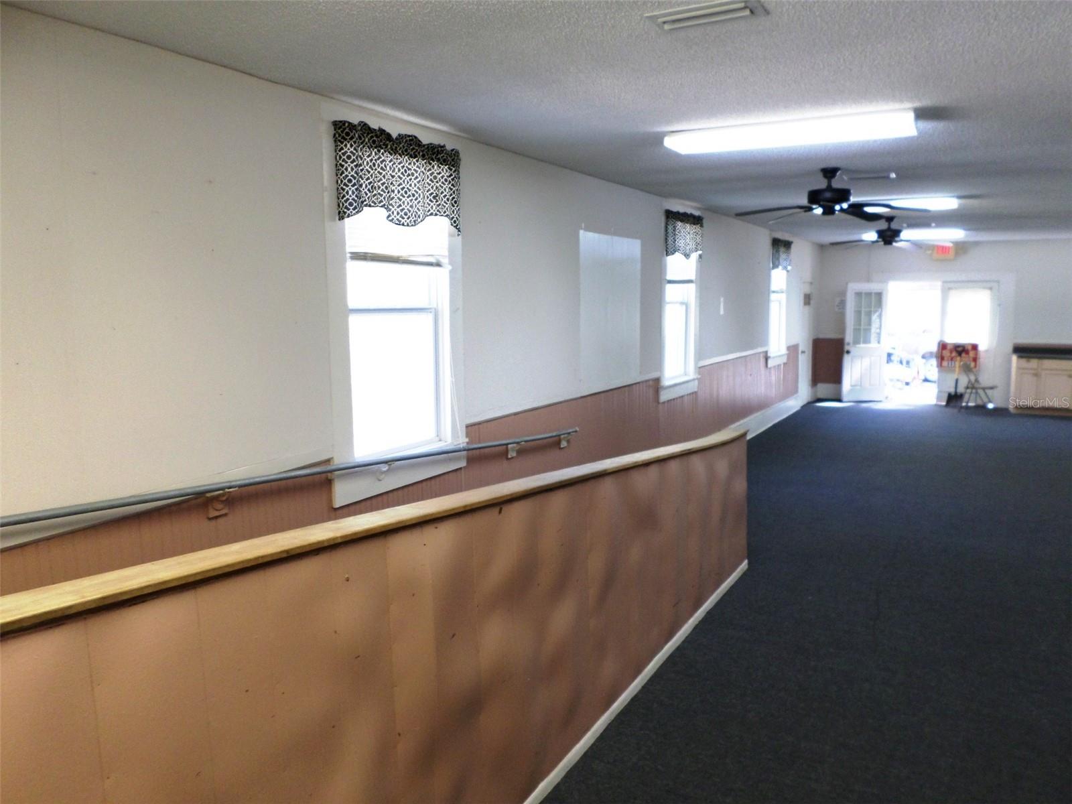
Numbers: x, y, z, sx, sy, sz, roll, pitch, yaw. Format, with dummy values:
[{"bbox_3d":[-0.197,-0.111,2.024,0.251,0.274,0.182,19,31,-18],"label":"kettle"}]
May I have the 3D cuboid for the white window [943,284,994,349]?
[{"bbox_3d":[7.146,-1.419,12.779,0.716,0.995,0.060,5,9,30],"label":"white window"}]

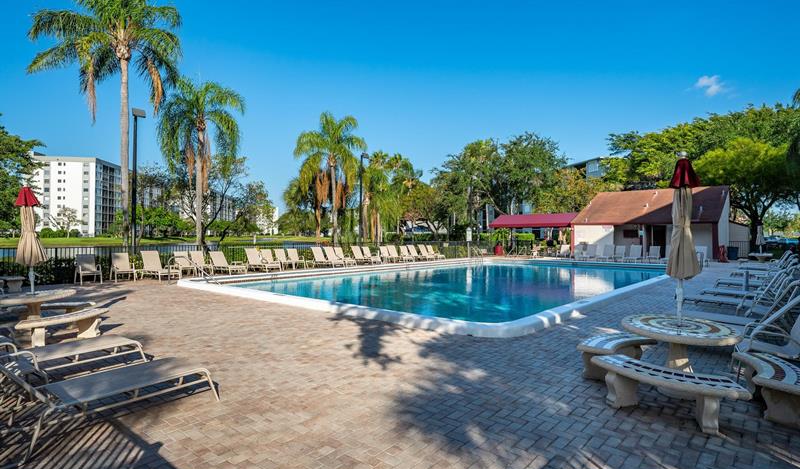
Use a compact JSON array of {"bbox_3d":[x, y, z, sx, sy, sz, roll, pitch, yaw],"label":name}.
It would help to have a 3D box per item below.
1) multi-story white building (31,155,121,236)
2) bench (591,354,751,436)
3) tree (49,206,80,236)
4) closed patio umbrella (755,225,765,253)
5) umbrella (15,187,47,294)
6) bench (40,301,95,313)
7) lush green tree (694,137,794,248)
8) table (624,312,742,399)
[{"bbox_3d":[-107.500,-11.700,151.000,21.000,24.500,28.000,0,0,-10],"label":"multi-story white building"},{"bbox_3d":[2.365,1.435,3.990,0.580,0.410,1.260,0,0,-37],"label":"bench"},{"bbox_3d":[-90.000,-3.300,120.000,7.800,8.400,7.800,0,0,-37],"label":"tree"},{"bbox_3d":[17.450,0.120,21.500,0.400,1.600,0.400,0,0,0],"label":"closed patio umbrella"},{"bbox_3d":[-5.680,0.090,6.870,0.420,1.670,0.420,0,0,-39],"label":"umbrella"},{"bbox_3d":[-5.700,1.406,7.450,1.250,0.410,0.460,0,0,-17],"label":"bench"},{"bbox_3d":[26.200,-2.700,34.000,8.200,8.800,8.200,0,0,37],"label":"lush green tree"},{"bbox_3d":[2.825,1.267,4.490,1.030,0.720,1.030,0,0,0],"label":"table"}]

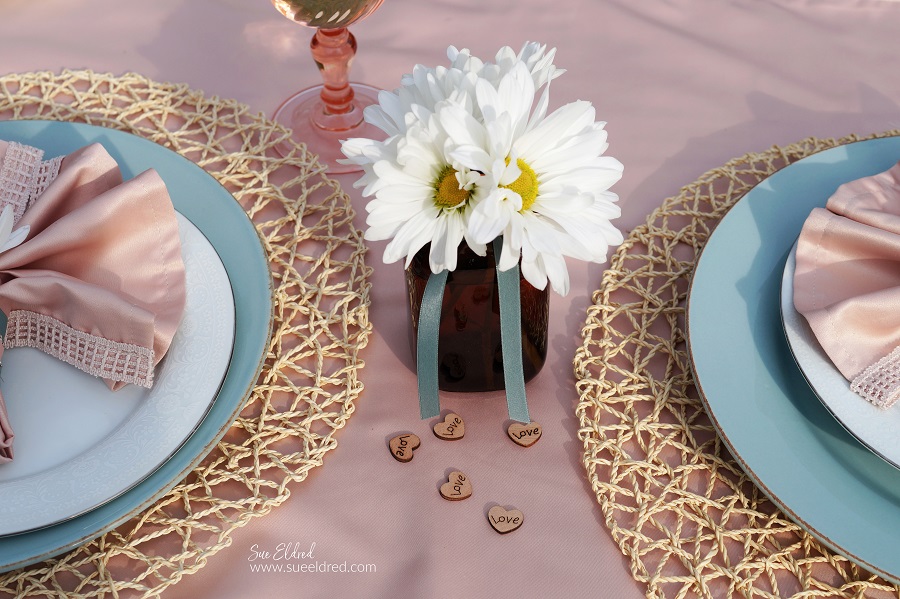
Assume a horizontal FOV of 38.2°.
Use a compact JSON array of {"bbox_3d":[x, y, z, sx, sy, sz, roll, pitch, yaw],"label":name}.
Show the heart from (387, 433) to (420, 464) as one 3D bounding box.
[{"bbox_3d":[-0.022,0.071,0.624,0.015,0.003,0.016,19,52,16],"label":"heart"}]

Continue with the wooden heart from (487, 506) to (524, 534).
[{"bbox_3d":[0.025,0.102,0.597,0.016,0.003,0.015,7,49,6],"label":"wooden heart"}]

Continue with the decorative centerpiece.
[{"bbox_3d":[0.015,-0.034,0.610,0.125,0.162,0.112,0,49,0],"label":"decorative centerpiece"}]

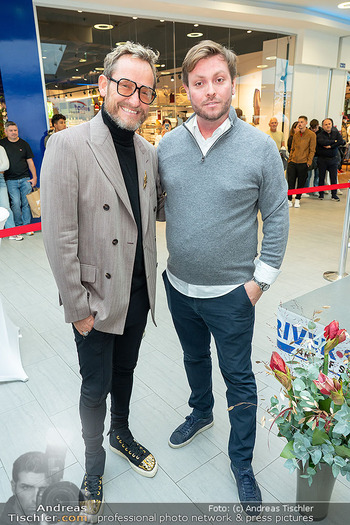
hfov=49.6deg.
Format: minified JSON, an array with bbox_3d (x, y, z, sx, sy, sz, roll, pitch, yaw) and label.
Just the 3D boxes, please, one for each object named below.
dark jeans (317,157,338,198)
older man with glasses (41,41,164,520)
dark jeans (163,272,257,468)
[{"bbox_3d":[3.417,-1.920,8.561,0.440,0.920,0.300,4,19,14],"label":"dark jeans"},{"bbox_3d":[-0.257,0.135,1.569,0.560,1.830,0.430,-12,21,-28],"label":"older man with glasses"},{"bbox_3d":[0.196,0.454,1.765,0.430,0.940,0.460,5,20,17],"label":"dark jeans"}]

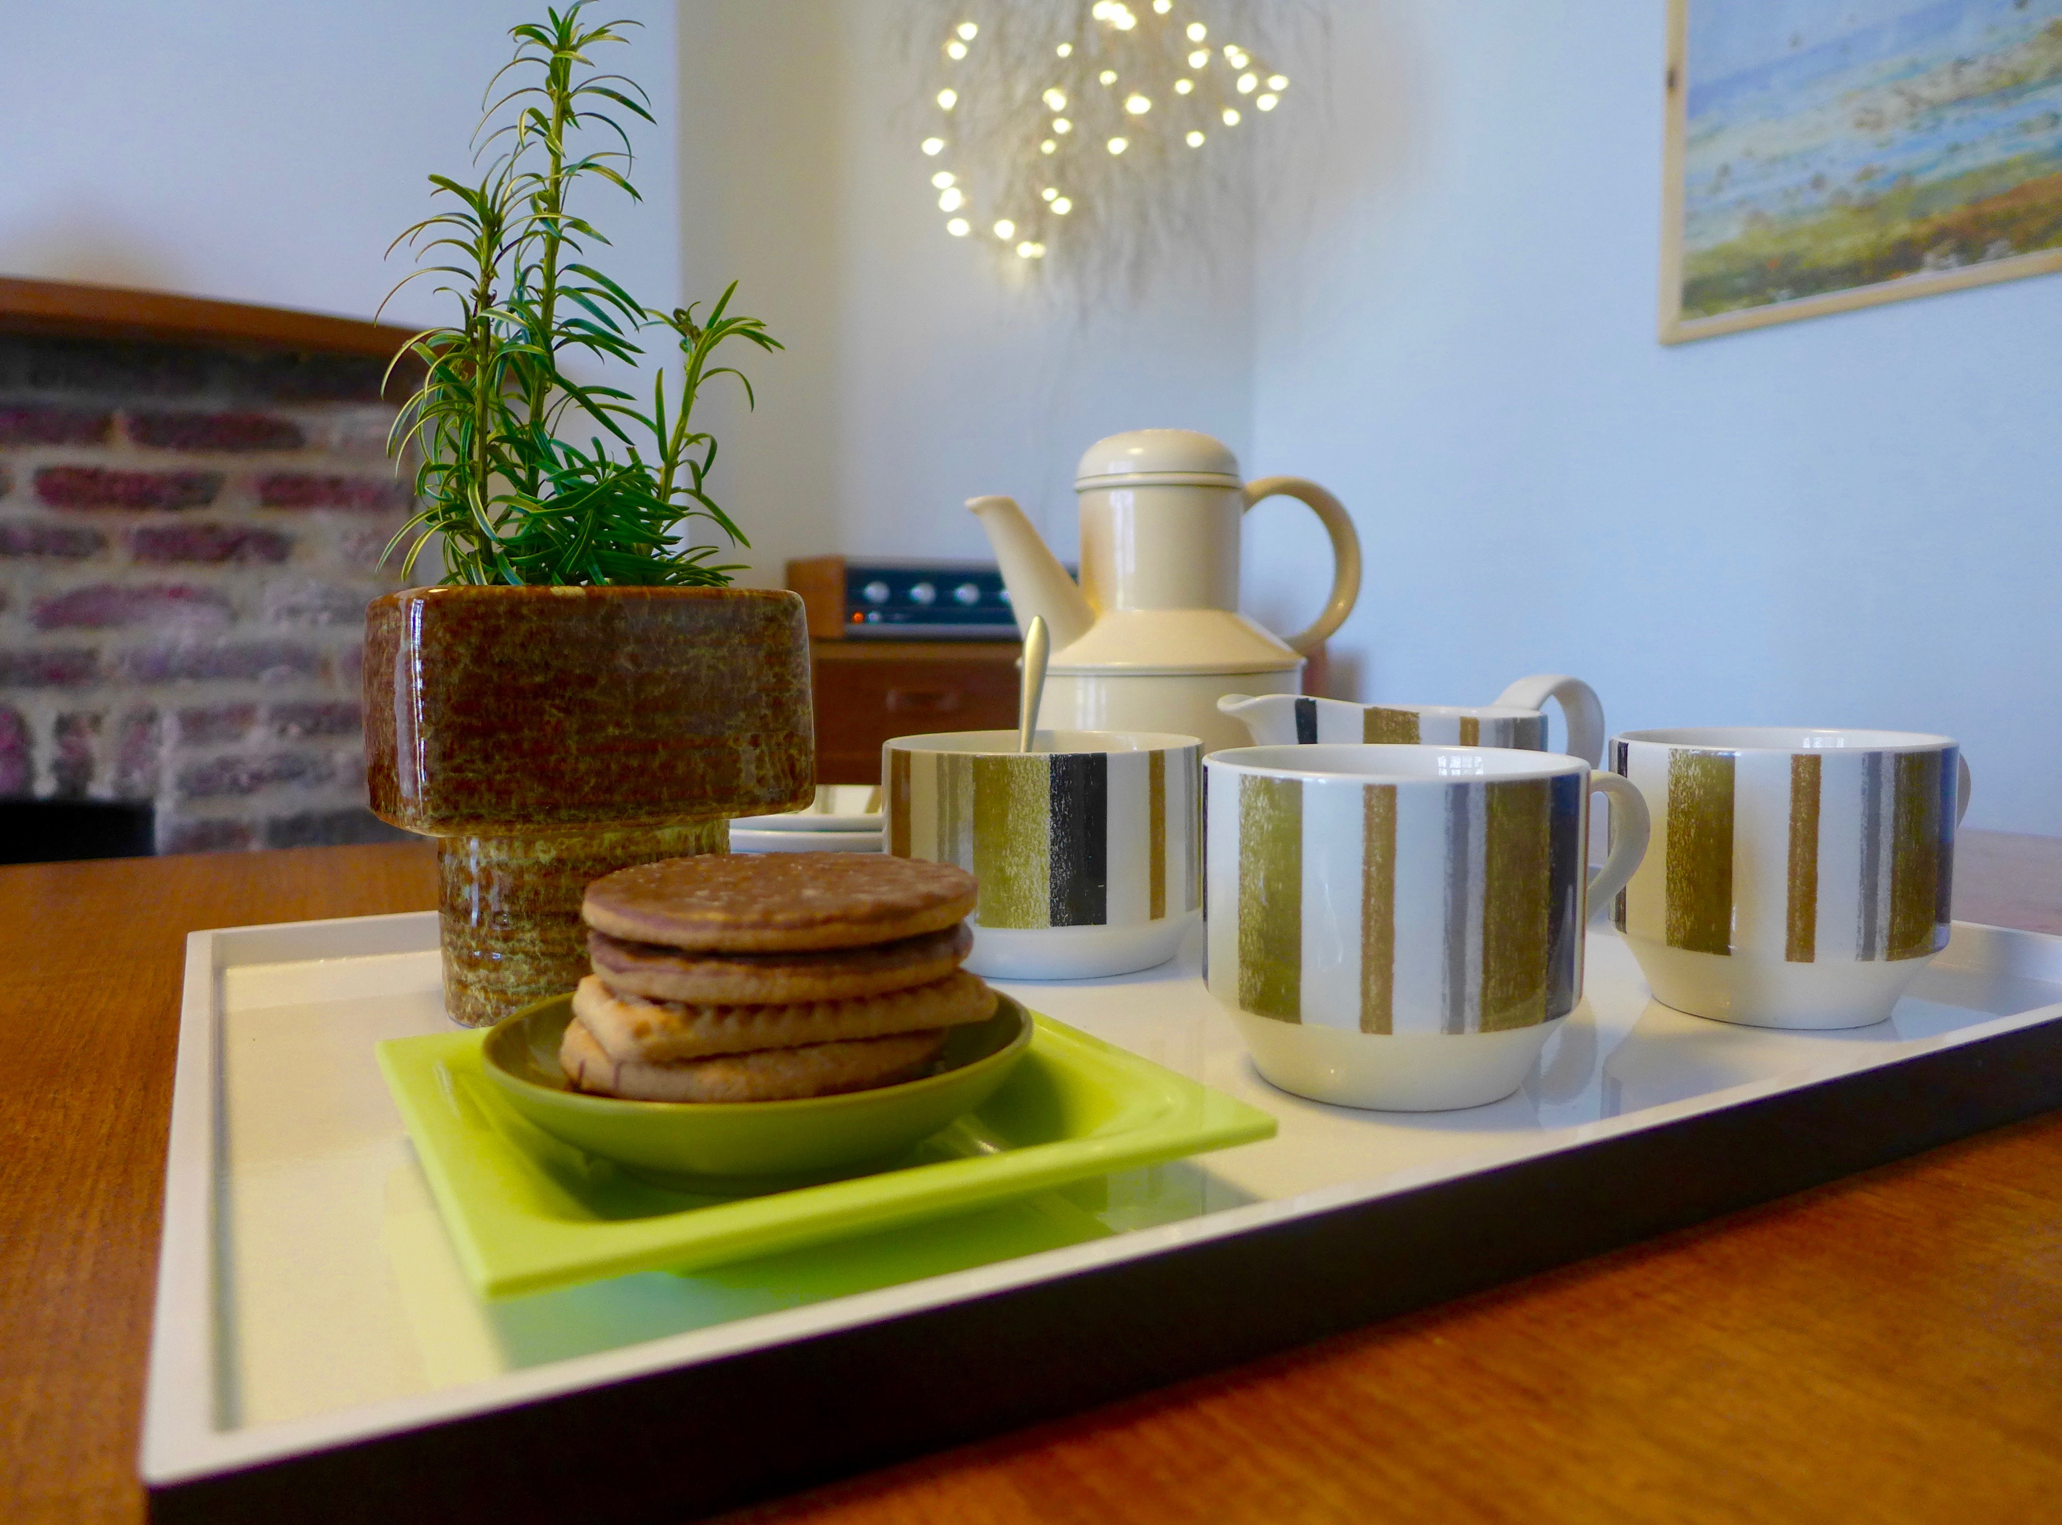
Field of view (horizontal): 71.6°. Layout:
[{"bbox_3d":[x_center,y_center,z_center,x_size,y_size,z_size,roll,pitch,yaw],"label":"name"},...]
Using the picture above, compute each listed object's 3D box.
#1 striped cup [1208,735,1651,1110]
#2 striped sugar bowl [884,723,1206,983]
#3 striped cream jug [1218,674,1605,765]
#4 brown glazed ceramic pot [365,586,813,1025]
[{"bbox_3d":[0.092,0.034,0.326,0.108,0.071,0.083,-1,5,-18],"label":"striped cup"},{"bbox_3d":[0.003,0.026,0.447,0.098,0.065,0.098,0,5,0],"label":"striped sugar bowl"},{"bbox_3d":[0.132,0.014,0.478,0.149,0.085,0.098,-1,5,-18],"label":"striped cream jug"},{"bbox_3d":[-0.118,0.009,0.381,0.100,0.108,0.077,-3,6,-33],"label":"brown glazed ceramic pot"}]

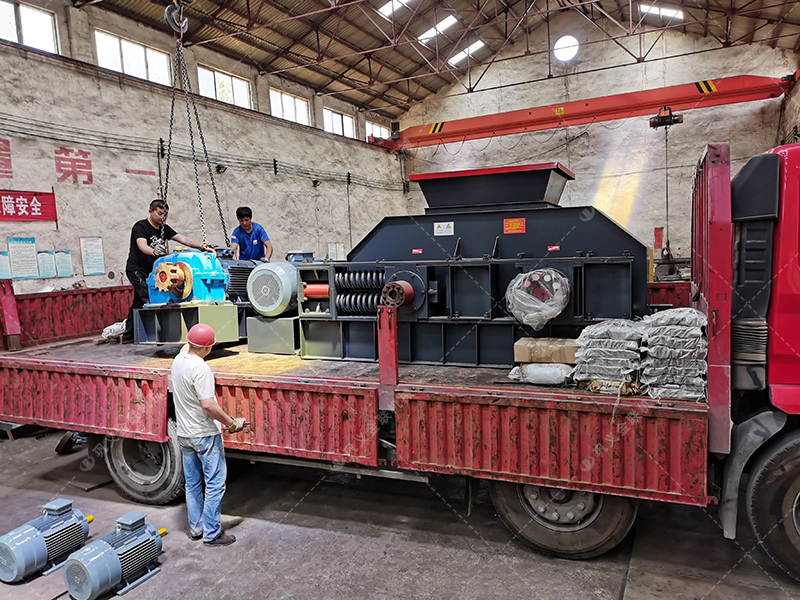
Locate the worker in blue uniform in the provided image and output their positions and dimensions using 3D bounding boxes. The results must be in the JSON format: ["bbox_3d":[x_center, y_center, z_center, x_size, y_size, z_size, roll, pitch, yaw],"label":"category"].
[{"bbox_3d":[-1.733,-0.317,7.266,0.560,1.600,0.550,-3,5,0],"label":"worker in blue uniform"}]

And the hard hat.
[{"bbox_3d":[-1.579,0.278,4.780,0.220,0.165,0.265,14,21,41],"label":"hard hat"}]

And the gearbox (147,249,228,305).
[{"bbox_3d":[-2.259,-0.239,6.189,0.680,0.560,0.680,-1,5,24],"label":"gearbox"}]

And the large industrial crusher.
[{"bbox_3d":[0.649,-0.301,5.624,3.130,1.672,1.450,0,5,24],"label":"large industrial crusher"}]

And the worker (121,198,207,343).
[{"bbox_3d":[-2.759,-0.343,6.980,0.850,1.680,0.650,1,6,40],"label":"worker"}]

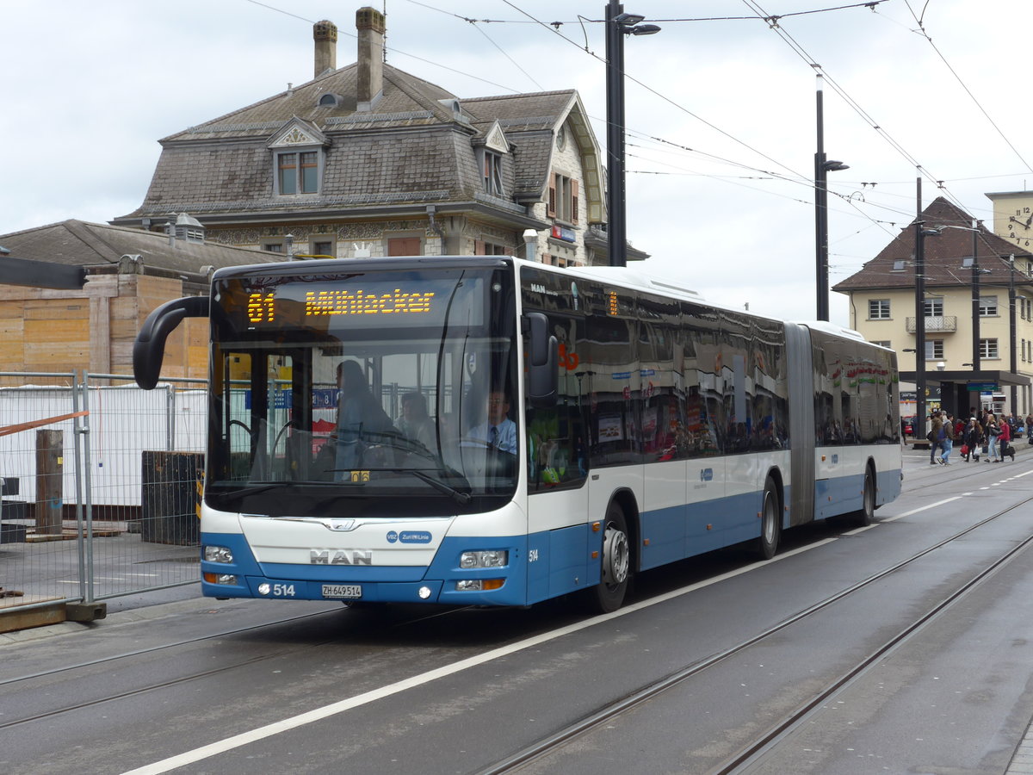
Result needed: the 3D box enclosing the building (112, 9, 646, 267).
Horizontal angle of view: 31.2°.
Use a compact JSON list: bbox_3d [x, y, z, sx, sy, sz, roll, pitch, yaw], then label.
[{"bbox_3d":[-4.359,-5.940,78.081,15.400,17.200,22.400,0,-1,20],"label":"building"}]

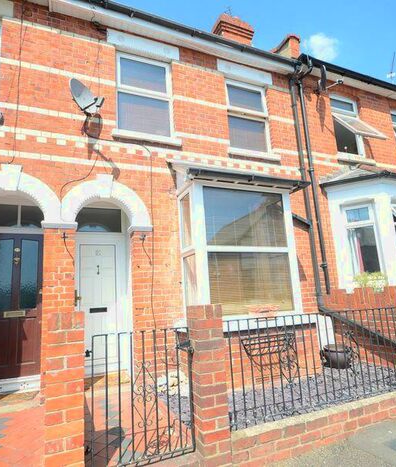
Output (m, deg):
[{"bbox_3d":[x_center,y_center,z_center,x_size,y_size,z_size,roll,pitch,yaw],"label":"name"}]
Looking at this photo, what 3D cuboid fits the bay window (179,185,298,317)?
[{"bbox_3d":[0.628,0.289,4.389,1.640,1.780,0.600,1,-11,-23],"label":"bay window"}]

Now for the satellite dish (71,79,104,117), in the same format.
[{"bbox_3d":[-1.415,-1.800,3.812,0.420,0.460,0.480,-7,-10,23],"label":"satellite dish"}]

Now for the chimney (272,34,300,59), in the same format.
[{"bbox_3d":[1.941,-3.783,6.348,0.300,0.750,0.600,1,-11,-23],"label":"chimney"}]

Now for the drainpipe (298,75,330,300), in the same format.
[{"bbox_3d":[2.252,-0.731,5.567,0.080,4.900,0.090,1,-10,-23],"label":"drainpipe"}]

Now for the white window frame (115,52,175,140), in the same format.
[{"bbox_3d":[-0.857,-2.231,4.738,0.910,1.350,0.120,1,-10,-23],"label":"white window frame"}]

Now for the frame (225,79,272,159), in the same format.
[{"bbox_3d":[0.931,-2.196,5.490,0.940,1.370,0.120,1,-10,-23],"label":"frame"}]

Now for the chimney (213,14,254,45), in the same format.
[{"bbox_3d":[1.015,-5.368,8.630,1.000,1.450,0.900,1,-11,-23],"label":"chimney"}]

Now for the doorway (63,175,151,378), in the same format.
[{"bbox_3d":[-1.259,0.549,4.055,1.180,2.660,0.550,1,-11,-23],"label":"doorway"}]

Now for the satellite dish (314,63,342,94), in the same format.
[{"bbox_3d":[2.591,-3.066,5.749,0.420,0.460,0.480,-7,-10,23],"label":"satellite dish"}]

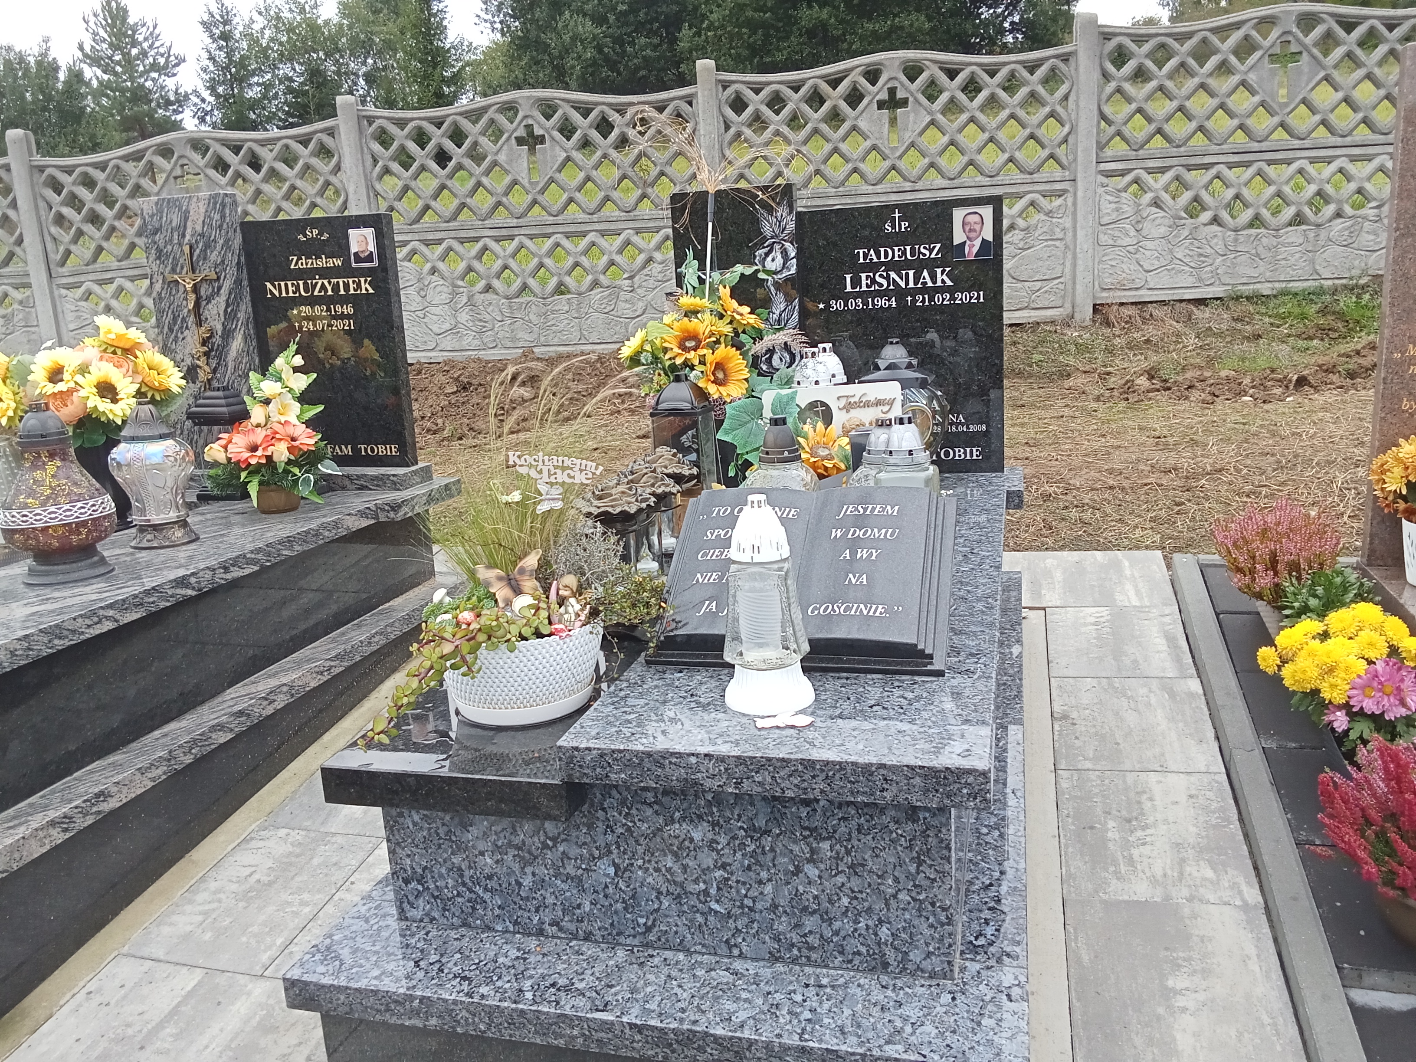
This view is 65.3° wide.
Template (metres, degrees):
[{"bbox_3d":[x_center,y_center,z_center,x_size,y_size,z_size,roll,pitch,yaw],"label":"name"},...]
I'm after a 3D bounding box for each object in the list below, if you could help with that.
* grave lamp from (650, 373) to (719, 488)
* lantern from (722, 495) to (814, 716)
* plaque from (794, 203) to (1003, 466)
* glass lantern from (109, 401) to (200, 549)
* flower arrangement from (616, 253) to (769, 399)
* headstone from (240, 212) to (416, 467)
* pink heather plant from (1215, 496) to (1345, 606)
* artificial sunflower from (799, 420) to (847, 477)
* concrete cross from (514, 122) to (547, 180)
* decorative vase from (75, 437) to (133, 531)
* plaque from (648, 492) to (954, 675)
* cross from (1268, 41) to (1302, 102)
[{"bbox_3d":[-0.056,-0.193,2.587,0.130,0.350,0.130,0,13,15],"label":"grave lamp"},{"bbox_3d":[0.081,0.097,1.550,0.129,0.295,0.129,0,12,15],"label":"lantern"},{"bbox_3d":[0.491,-0.481,2.792,0.497,0.672,0.070,0,13,15],"label":"plaque"},{"bbox_3d":[-1.484,-0.154,2.963,0.210,0.380,0.210,0,12,15],"label":"glass lantern"},{"bbox_3d":[-0.032,-0.486,2.635,0.377,0.346,0.300,0,13,15],"label":"flower arrangement"},{"bbox_3d":[-1.300,-0.640,3.811,0.540,0.848,0.060,0,12,15],"label":"headstone"},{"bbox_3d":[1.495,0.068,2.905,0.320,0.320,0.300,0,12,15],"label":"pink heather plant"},{"bbox_3d":[0.238,-0.168,2.281,0.103,0.120,0.100,0,13,15],"label":"artificial sunflower"},{"bbox_3d":[-1.003,-2.158,6.316,0.176,0.314,0.050,-2,13,6],"label":"concrete cross"},{"bbox_3d":[-1.762,-0.156,3.236,0.160,0.300,0.160,-3,12,1],"label":"decorative vase"},{"bbox_3d":[0.153,0.060,1.807,0.471,0.068,0.369,0,44,15],"label":"plaque"},{"bbox_3d":[3.055,-2.435,5.868,0.176,0.310,0.050,-2,13,6],"label":"cross"}]

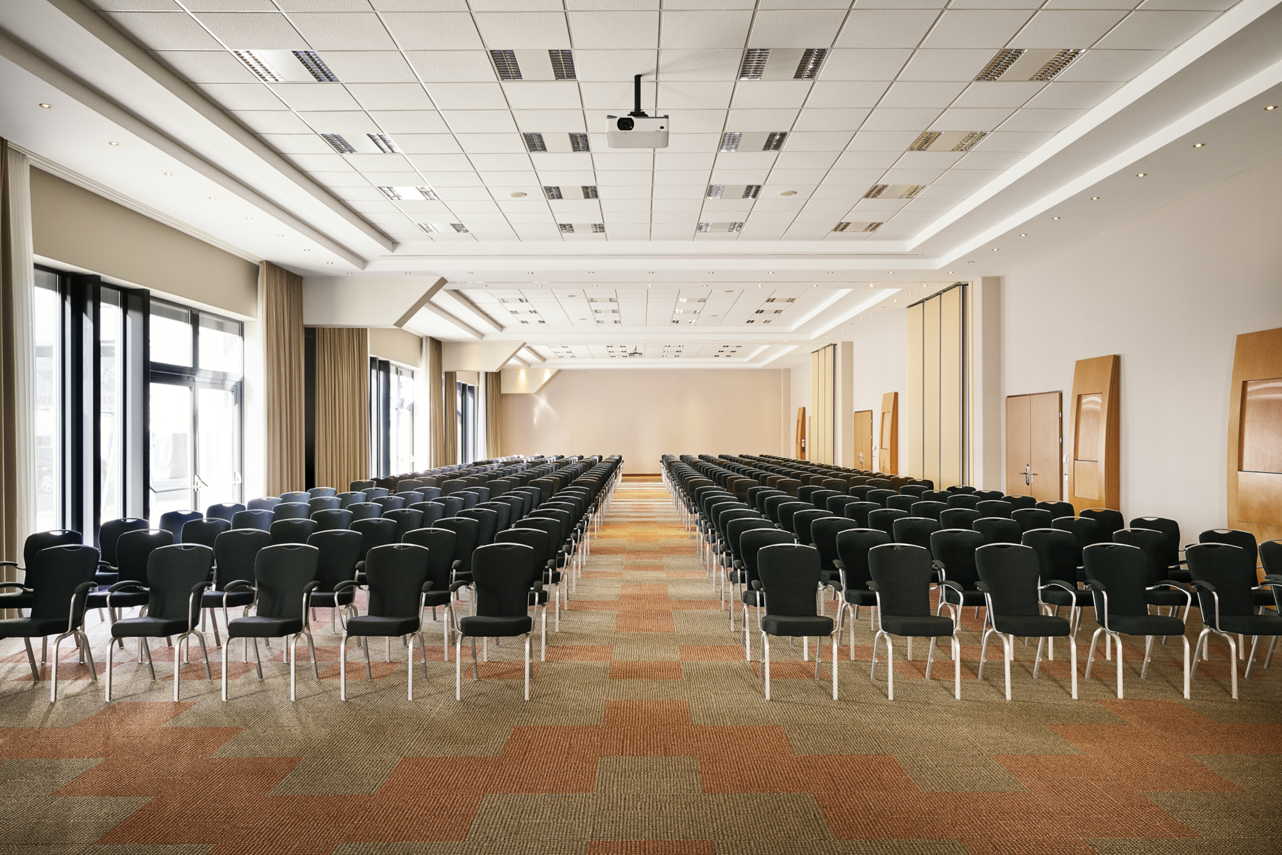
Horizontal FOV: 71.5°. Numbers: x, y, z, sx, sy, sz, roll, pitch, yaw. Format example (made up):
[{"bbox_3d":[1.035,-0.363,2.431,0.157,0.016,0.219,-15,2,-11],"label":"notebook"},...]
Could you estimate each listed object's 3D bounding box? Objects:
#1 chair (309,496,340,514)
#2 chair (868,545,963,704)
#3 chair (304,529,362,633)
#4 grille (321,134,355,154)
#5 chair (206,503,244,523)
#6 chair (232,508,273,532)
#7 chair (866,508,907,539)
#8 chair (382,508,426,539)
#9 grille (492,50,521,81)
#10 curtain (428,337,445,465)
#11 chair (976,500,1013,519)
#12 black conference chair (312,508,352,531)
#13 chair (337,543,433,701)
[{"bbox_3d":[-3.817,1.275,10.537,0.580,0.905,0.570,0,-1,0],"label":"chair"},{"bbox_3d":[1.743,1.218,5.707,0.580,0.905,0.570,0,-1,-2],"label":"chair"},{"bbox_3d":[-2.397,1.262,6.762,0.580,0.913,0.585,0,0,0],"label":"chair"},{"bbox_3d":[-2.844,-2.693,8.421,0.170,0.050,0.542,0,0,0],"label":"grille"},{"bbox_3d":[-4.590,1.285,9.604,0.575,0.923,0.570,0,-1,0],"label":"chair"},{"bbox_3d":[-3.911,1.277,8.673,0.575,0.923,0.570,0,-1,0],"label":"chair"},{"bbox_3d":[2.512,1.271,8.803,0.580,0.925,0.570,0,0,0],"label":"chair"},{"bbox_3d":[-2.401,1.277,8.671,0.575,0.923,0.570,0,-1,0],"label":"chair"},{"bbox_3d":[-1.045,-2.817,6.933,0.156,0.050,0.560,0,0,0],"label":"grille"},{"bbox_3d":[-5.527,-0.251,24.009,0.220,4.200,1.400,0,-1,0],"label":"curtain"},{"bbox_3d":[3.925,1.285,9.590,0.575,0.923,0.570,0,-1,0],"label":"chair"},{"bbox_3d":[-3.098,1.277,8.672,0.575,0.923,0.570,0,-1,0],"label":"black conference chair"},{"bbox_3d":[-1.642,1.254,5.813,0.580,0.913,0.585,0,0,0],"label":"chair"}]

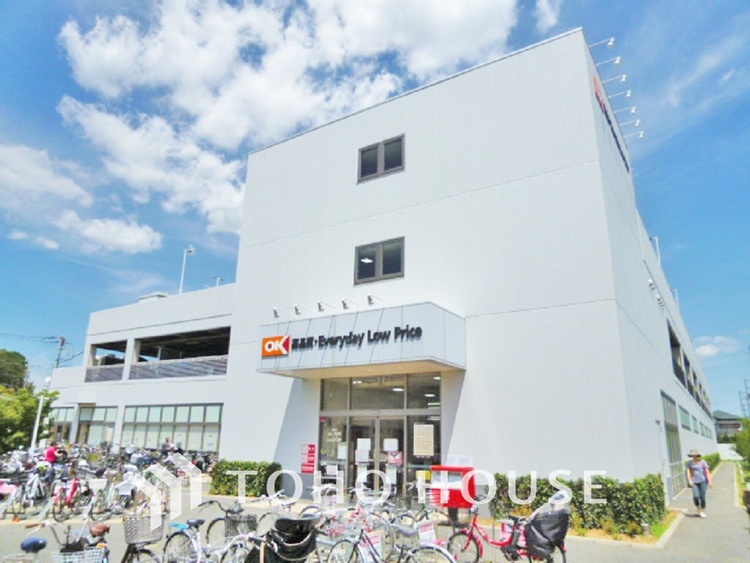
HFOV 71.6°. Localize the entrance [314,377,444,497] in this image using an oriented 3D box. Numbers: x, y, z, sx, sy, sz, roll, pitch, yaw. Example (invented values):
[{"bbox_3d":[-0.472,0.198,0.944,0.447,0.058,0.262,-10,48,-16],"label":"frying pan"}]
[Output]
[{"bbox_3d":[0.047,4.324,14.328,3.984,3.379,0.250,-9,-20,32],"label":"entrance"}]

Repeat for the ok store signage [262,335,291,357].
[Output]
[{"bbox_3d":[-2.756,1.789,14.485,1.050,0.530,0.120,-9,-20,32],"label":"ok store signage"}]

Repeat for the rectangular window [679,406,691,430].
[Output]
[{"bbox_3d":[15.171,6.729,25.439,0.120,0.820,5.600,-9,-20,32],"label":"rectangular window"}]

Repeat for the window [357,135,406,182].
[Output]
[{"bbox_3d":[0.194,-3.956,16.899,1.800,1.270,0.120,-9,-20,32],"label":"window"}]

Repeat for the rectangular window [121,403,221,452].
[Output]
[{"bbox_3d":[-12.155,8.542,30.547,9.150,2.550,0.150,-9,-20,32],"label":"rectangular window"}]

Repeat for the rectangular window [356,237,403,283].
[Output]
[{"bbox_3d":[0.129,-0.603,15.899,1.810,1.290,0.120,-9,-20,32],"label":"rectangular window"}]

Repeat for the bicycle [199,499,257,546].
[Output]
[{"bbox_3d":[-1.773,3.143,6.238,0.580,1.060,1.780,13,-20,-33],"label":"bicycle"}]

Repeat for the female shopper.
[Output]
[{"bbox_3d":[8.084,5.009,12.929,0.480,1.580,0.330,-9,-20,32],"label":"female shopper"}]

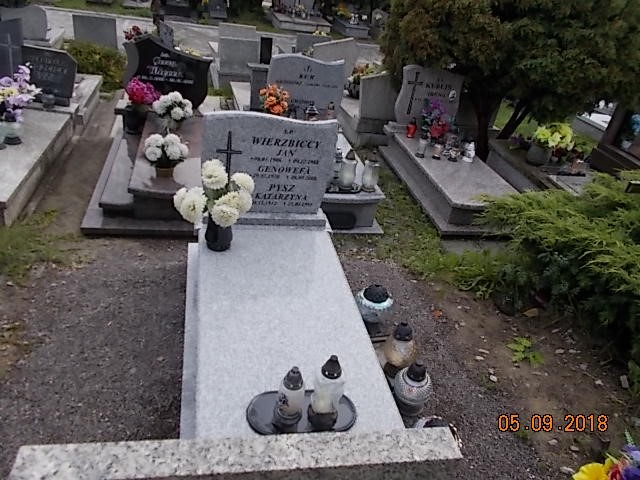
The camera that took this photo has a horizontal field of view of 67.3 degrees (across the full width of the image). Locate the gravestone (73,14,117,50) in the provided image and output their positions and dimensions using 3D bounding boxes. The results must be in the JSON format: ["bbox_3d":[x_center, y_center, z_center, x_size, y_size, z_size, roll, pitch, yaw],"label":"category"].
[{"bbox_3d":[-2.811,-2.549,6.039,0.540,0.520,0.100,0,34,-14],"label":"gravestone"}]

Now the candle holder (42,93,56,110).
[{"bbox_3d":[-2.371,-1.215,4.193,0.100,0.115,0.100,0,33,-14],"label":"candle holder"}]

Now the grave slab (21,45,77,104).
[{"bbox_3d":[-2.360,-1.431,4.210,0.420,0.460,0.100,0,33,-14],"label":"grave slab"}]

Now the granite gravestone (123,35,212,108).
[{"bbox_3d":[-1.273,-1.384,3.987,0.720,0.540,0.100,0,34,-14],"label":"granite gravestone"}]

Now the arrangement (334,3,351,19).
[{"bbox_3d":[0.473,-4.647,9.781,0.320,0.310,0.300,1,33,-14],"label":"arrangement"}]

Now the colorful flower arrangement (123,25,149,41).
[{"bbox_3d":[-2.188,-2.413,5.700,0.310,0.330,0.280,0,34,-14],"label":"colorful flower arrangement"}]

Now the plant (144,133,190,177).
[{"bbox_3d":[-1.086,-0.581,3.383,0.290,0.265,0.270,0,33,-14],"label":"plant"}]

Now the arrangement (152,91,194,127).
[{"bbox_3d":[-1.235,-1.067,4.090,0.310,0.280,0.280,0,33,-14],"label":"arrangement"}]

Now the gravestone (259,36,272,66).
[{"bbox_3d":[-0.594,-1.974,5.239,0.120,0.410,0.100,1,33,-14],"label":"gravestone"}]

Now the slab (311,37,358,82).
[{"bbox_3d":[0.156,-2.253,6.249,0.550,0.600,0.110,0,34,-14],"label":"slab"}]

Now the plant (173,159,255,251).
[{"bbox_3d":[-0.545,-0.156,2.475,0.390,0.450,0.340,0,33,-14],"label":"plant"}]

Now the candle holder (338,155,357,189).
[{"bbox_3d":[0.193,-0.470,3.254,0.120,0.250,0.120,0,34,-14],"label":"candle holder"}]

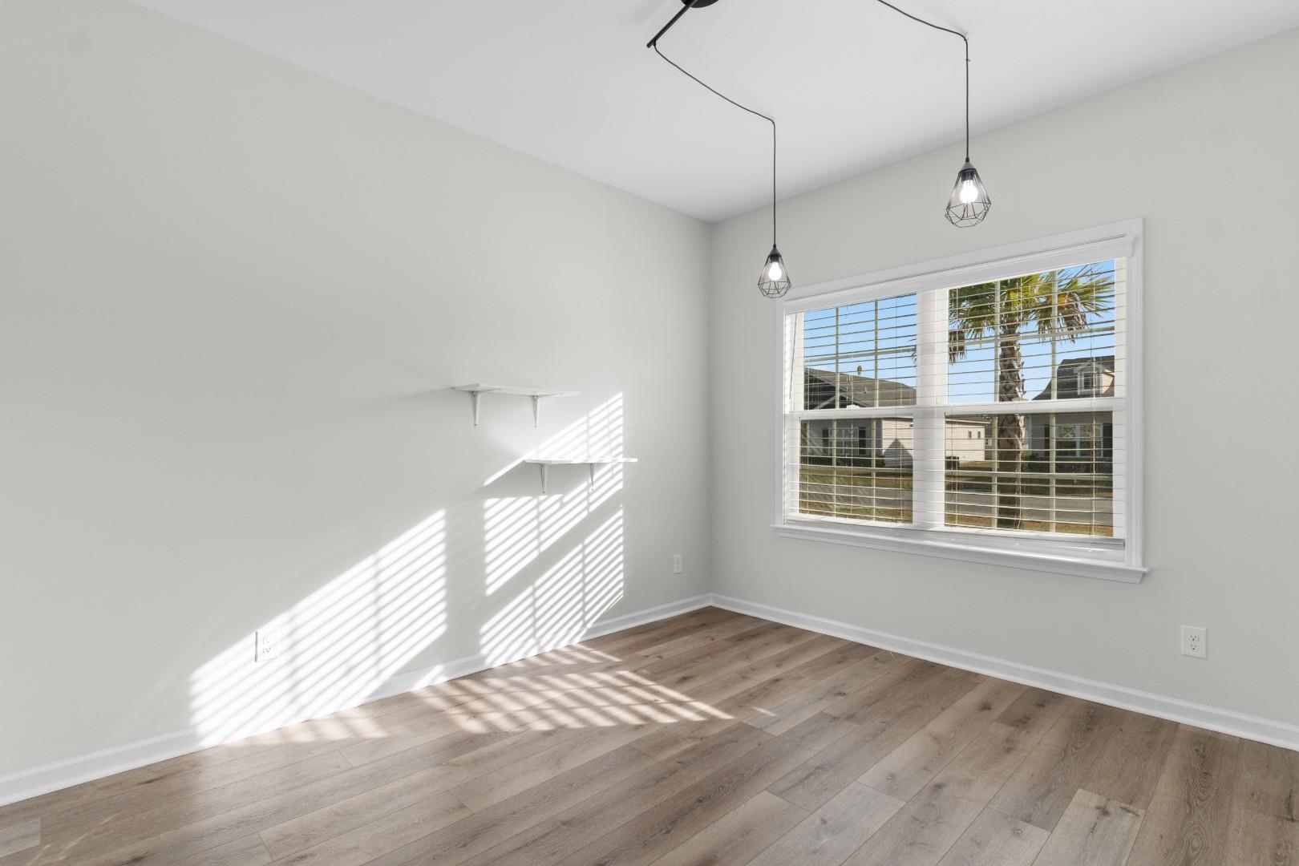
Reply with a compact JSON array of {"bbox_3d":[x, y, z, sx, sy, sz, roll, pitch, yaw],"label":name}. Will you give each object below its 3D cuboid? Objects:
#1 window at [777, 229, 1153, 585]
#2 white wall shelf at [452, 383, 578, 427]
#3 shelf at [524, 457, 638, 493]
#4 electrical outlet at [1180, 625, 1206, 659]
[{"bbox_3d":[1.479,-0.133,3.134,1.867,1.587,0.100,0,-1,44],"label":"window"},{"bbox_3d":[-0.670,-0.129,2.944,0.575,0.195,0.275,0,-1,-42],"label":"white wall shelf"},{"bbox_3d":[-0.375,0.242,3.212,0.575,0.187,0.275,0,-1,-42],"label":"shelf"},{"bbox_3d":[2.242,0.863,2.377,0.079,0.123,0.008,0,-1,44],"label":"electrical outlet"}]

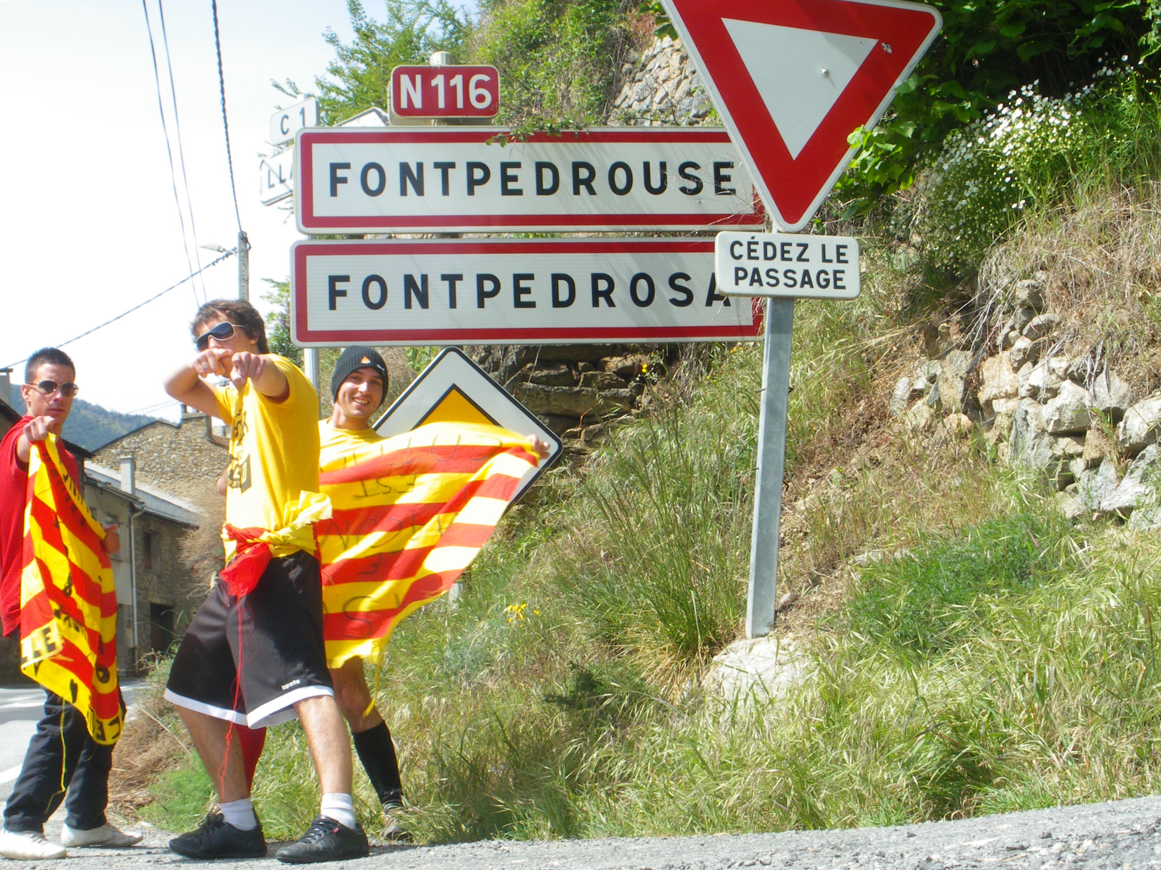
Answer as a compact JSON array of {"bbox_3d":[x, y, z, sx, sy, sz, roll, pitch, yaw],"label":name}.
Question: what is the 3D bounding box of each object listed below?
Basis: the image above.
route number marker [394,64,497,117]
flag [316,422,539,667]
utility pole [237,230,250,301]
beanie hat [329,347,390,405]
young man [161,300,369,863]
[{"bbox_3d":[-0.622,-1.588,7.920,0.500,0.250,0.060,-1,-8,-5],"label":"route number marker"},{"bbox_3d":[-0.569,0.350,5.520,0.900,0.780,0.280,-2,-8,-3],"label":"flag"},{"bbox_3d":[-6.476,0.537,32.974,0.260,9.200,0.240,-3,-8,11],"label":"utility pole"},{"bbox_3d":[-0.737,-0.199,5.740,0.195,0.195,0.225,4,-7,-7],"label":"beanie hat"},{"bbox_3d":[-0.955,0.446,5.170,0.570,1.710,0.600,3,-9,-34],"label":"young man"}]

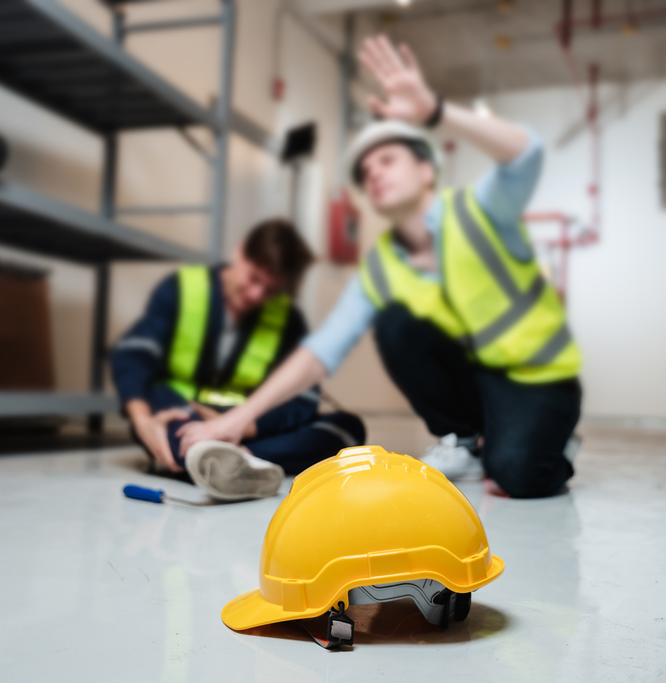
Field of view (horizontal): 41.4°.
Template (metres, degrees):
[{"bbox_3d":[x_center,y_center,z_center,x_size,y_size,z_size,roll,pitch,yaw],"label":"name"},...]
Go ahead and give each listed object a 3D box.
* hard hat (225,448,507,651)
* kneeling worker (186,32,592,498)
[{"bbox_3d":[0.025,0.203,0.937,0.298,0.178,0.225,-5,-3,-5],"label":"hard hat"},{"bbox_3d":[0.256,-0.162,2.333,0.660,1.100,1.200,-1,-4,45],"label":"kneeling worker"}]

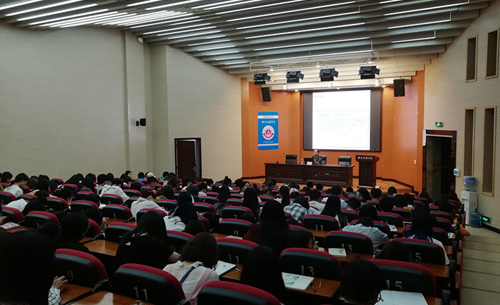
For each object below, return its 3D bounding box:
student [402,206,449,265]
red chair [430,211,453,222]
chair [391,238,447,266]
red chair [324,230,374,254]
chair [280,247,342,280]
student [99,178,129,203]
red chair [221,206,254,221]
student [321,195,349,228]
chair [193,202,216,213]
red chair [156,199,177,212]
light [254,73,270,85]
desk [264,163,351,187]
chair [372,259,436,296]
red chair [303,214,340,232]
[{"bbox_3d":[1.611,1.078,3.696,0.460,1.150,0.720,1,4,27],"label":"student"},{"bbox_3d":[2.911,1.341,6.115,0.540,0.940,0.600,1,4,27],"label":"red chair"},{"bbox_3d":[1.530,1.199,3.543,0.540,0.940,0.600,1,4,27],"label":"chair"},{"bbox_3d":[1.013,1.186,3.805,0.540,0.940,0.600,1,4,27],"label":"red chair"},{"bbox_3d":[0.539,1.141,3.004,0.530,0.960,0.620,2,5,24],"label":"chair"},{"bbox_3d":[-2.381,1.006,6.850,0.520,1.130,0.750,2,5,27],"label":"student"},{"bbox_3d":[-0.048,1.150,5.216,0.480,0.990,0.600,2,5,29],"label":"red chair"},{"bbox_3d":[1.016,1.068,4.862,0.500,1.180,0.750,2,5,29],"label":"student"},{"bbox_3d":[-0.556,1.150,5.642,0.530,0.960,0.620,2,5,26],"label":"chair"},{"bbox_3d":[-1.012,1.124,5.745,0.480,0.990,0.600,2,5,29],"label":"red chair"},{"bbox_3d":[0.455,-2.658,14.200,0.500,0.400,0.400,1,4,27],"label":"light"},{"bbox_3d":[2.342,0.841,15.557,3.522,0.748,0.720,2,5,29],"label":"desk"},{"bbox_3d":[0.979,1.116,2.515,0.480,0.990,0.600,2,5,29],"label":"chair"},{"bbox_3d":[0.941,1.200,4.842,0.530,0.960,0.620,2,5,26],"label":"red chair"}]

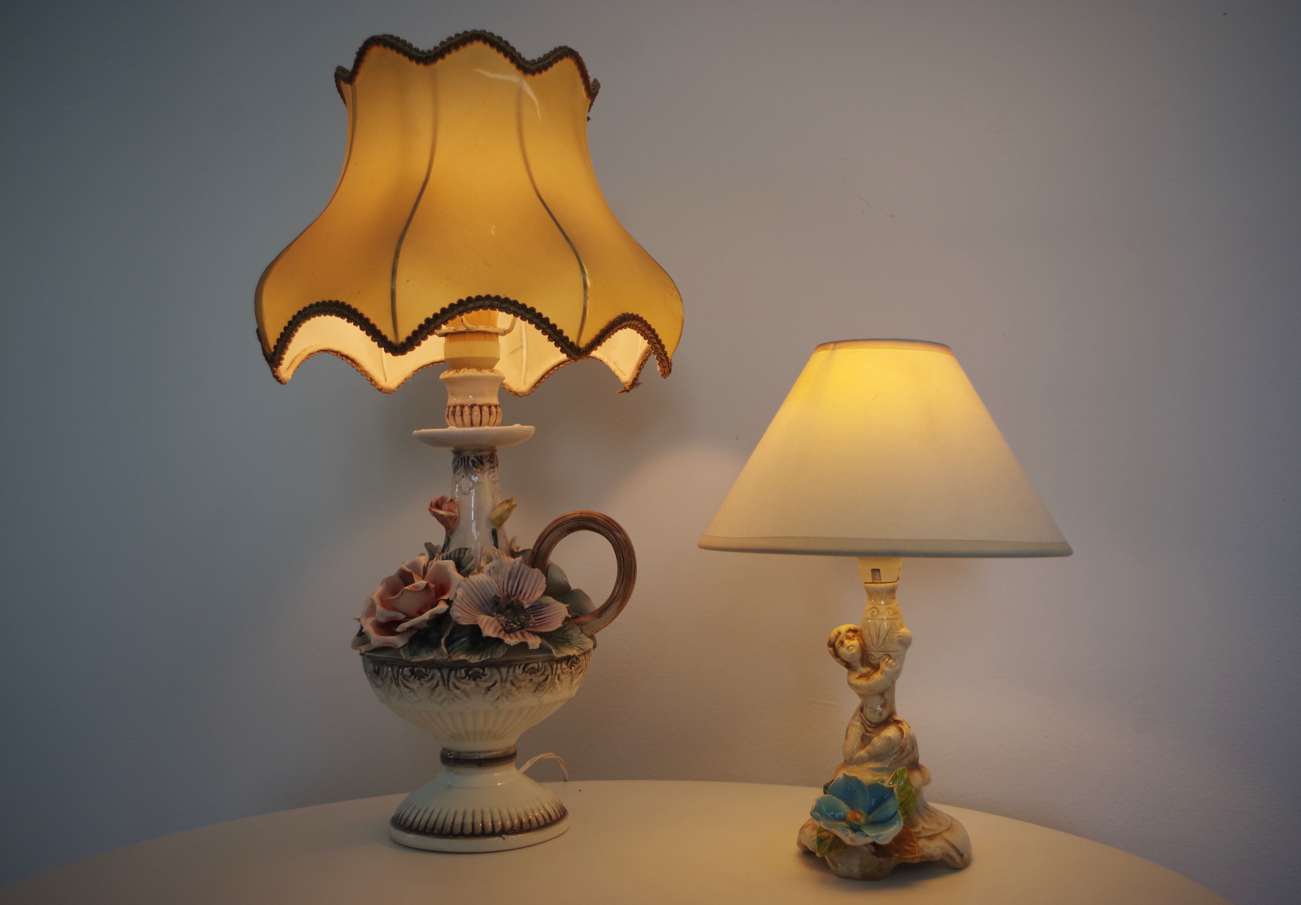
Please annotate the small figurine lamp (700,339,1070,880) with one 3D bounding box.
[{"bbox_3d":[0.163,0.102,0.883,0.258,0.351,0.258,-2,-3,10],"label":"small figurine lamp"}]

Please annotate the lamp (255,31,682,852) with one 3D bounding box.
[{"bbox_3d":[-0.138,-0.003,0.991,0.328,0.583,0.328,-1,-3,-3],"label":"lamp"}]

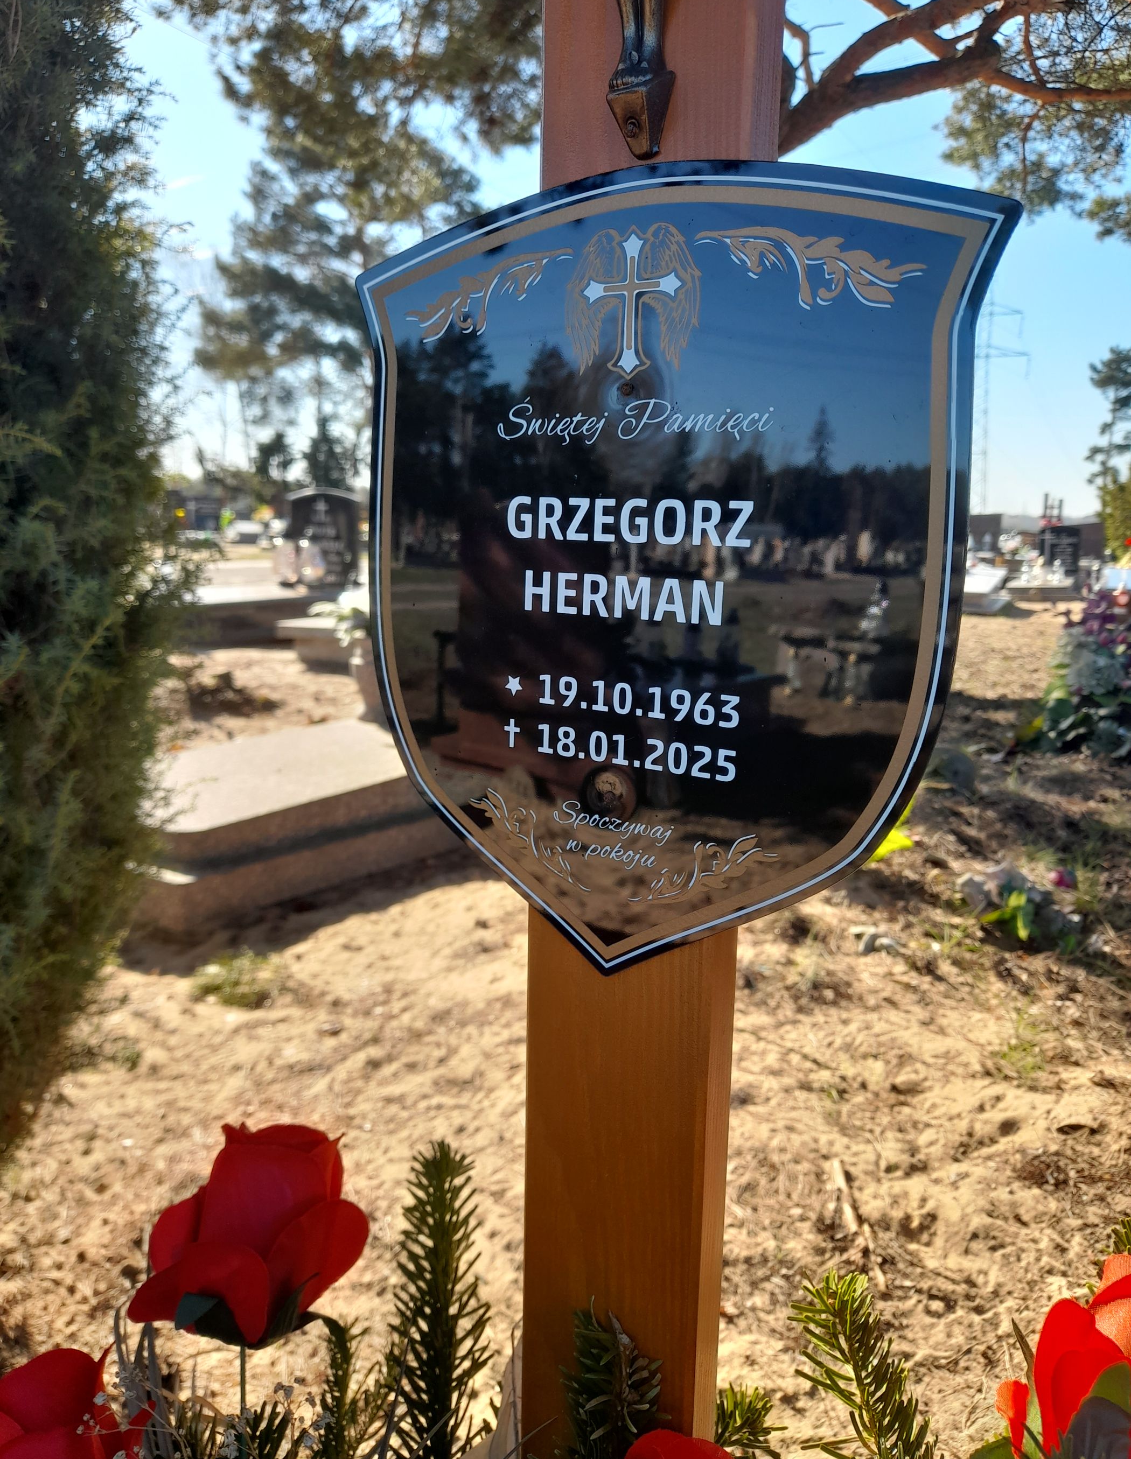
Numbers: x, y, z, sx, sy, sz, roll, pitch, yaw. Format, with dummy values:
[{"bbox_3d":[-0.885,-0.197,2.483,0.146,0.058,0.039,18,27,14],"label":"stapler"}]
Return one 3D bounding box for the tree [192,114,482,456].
[{"bbox_3d":[-4.538,-7.183,21.020,6.200,8.600,6.000,-1,11,0],"label":"tree"}]

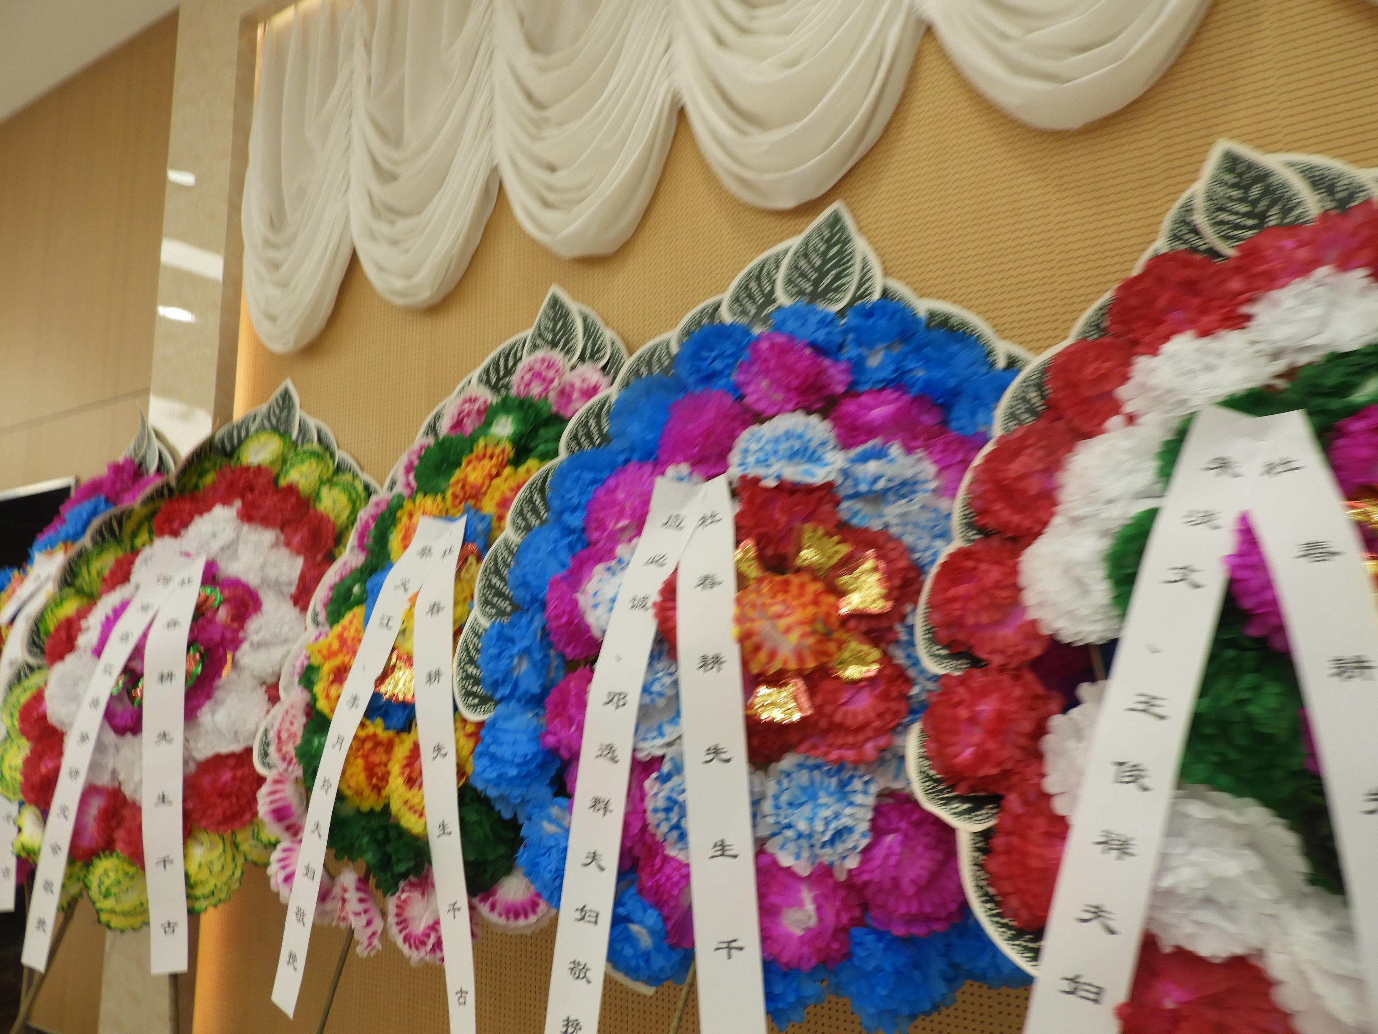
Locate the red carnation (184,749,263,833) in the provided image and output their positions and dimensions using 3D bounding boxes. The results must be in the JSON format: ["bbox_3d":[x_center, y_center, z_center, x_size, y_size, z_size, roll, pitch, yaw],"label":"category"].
[{"bbox_3d":[-1.011,0.598,2.075,0.170,0.170,0.135,-3,-23,20],"label":"red carnation"}]

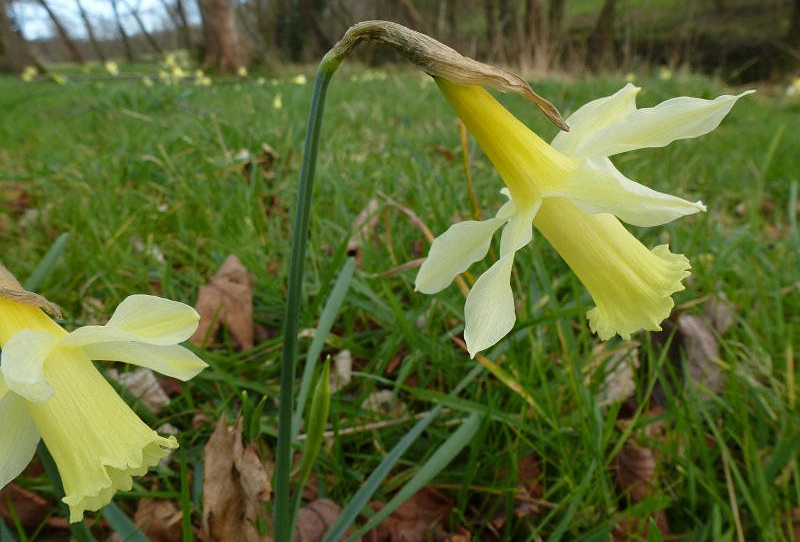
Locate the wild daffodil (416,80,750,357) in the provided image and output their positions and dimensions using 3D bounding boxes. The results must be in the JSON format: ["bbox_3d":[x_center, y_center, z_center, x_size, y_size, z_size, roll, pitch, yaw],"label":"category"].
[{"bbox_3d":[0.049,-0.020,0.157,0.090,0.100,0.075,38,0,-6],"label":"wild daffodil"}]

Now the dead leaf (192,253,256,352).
[{"bbox_3d":[-0.121,0.021,0.378,0.042,0.058,0.025,-3,21,-9],"label":"dead leaf"}]

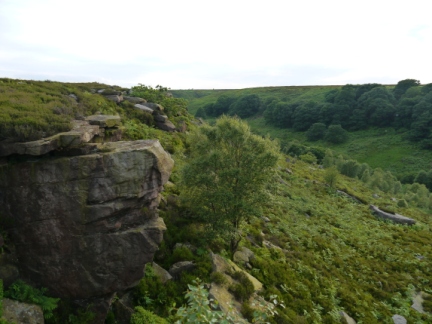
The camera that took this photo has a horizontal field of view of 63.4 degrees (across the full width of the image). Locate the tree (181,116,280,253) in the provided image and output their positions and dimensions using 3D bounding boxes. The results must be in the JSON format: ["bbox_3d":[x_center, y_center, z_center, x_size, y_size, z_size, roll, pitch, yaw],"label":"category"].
[{"bbox_3d":[0.590,1.030,14.300,4.000,5.700,3.900,0,11,0],"label":"tree"}]

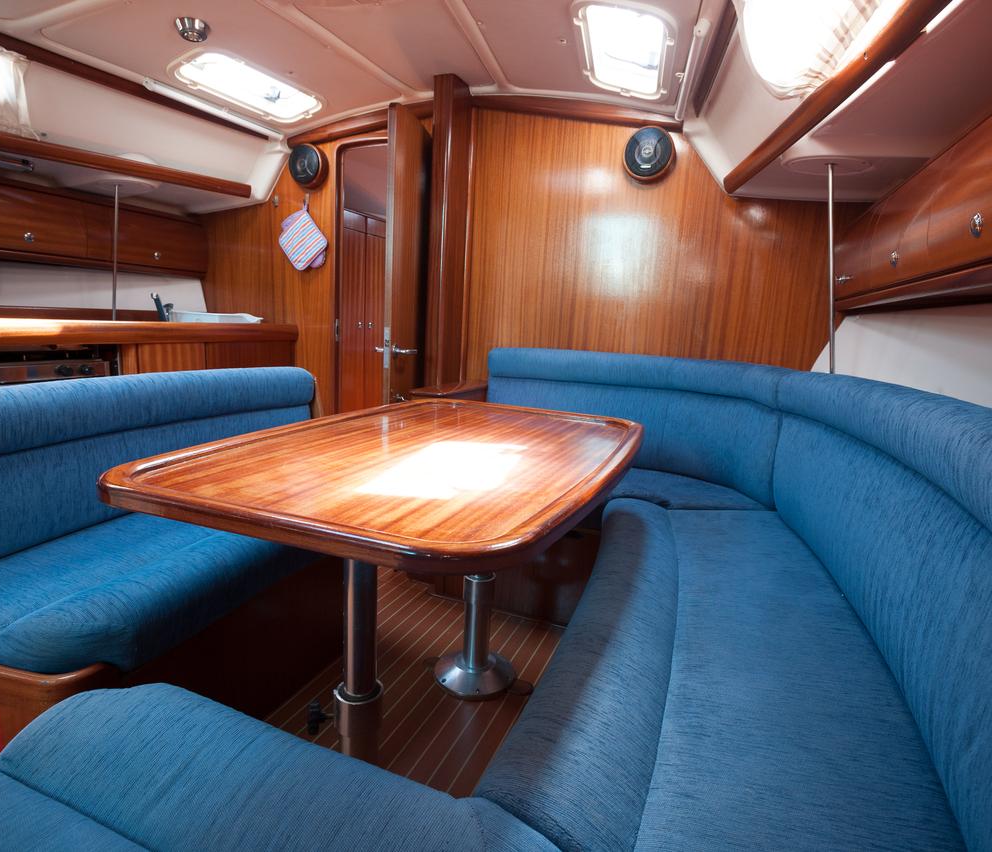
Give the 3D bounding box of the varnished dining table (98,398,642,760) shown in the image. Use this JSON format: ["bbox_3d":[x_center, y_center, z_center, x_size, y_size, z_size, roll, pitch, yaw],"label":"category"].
[{"bbox_3d":[-0.143,0.394,1.397,0.797,0.738,1.140,7,12,21],"label":"varnished dining table"}]

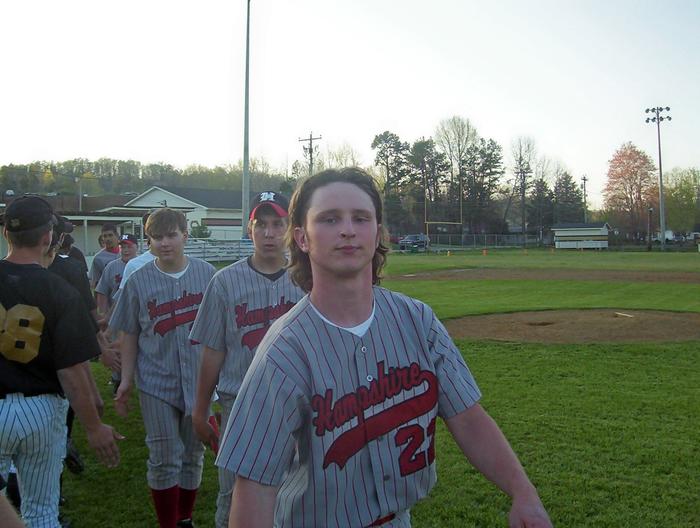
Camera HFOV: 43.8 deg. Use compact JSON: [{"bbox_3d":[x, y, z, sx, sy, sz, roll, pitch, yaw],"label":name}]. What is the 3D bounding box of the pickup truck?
[{"bbox_3d":[7.798,-2.669,106.970,2.000,1.900,5.500,1,2,22],"label":"pickup truck"}]

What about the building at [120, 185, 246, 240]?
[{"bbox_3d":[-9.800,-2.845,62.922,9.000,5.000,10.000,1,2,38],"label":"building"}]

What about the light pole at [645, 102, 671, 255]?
[{"bbox_3d":[39.429,-10.990,110.714,3.100,18.300,0.900,1,2,35],"label":"light pole"}]

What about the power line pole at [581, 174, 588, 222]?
[{"bbox_3d":[35.526,-7.997,131.828,1.500,11.000,0.500,1,2,36],"label":"power line pole"}]

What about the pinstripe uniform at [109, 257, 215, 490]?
[{"bbox_3d":[-0.952,0.543,4.400,0.520,1.150,0.360,-1,2,-19],"label":"pinstripe uniform"}]

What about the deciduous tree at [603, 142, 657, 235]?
[{"bbox_3d":[46.347,-11.402,144.735,8.700,17.000,8.700,0,2,0],"label":"deciduous tree"}]

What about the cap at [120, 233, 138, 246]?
[{"bbox_3d":[-2.186,-0.242,8.600,0.185,0.140,0.260,0,2,1],"label":"cap"}]

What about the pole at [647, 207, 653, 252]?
[{"bbox_3d":[37.468,-4.531,108.914,0.600,5.500,0.600,1,2,35],"label":"pole"}]

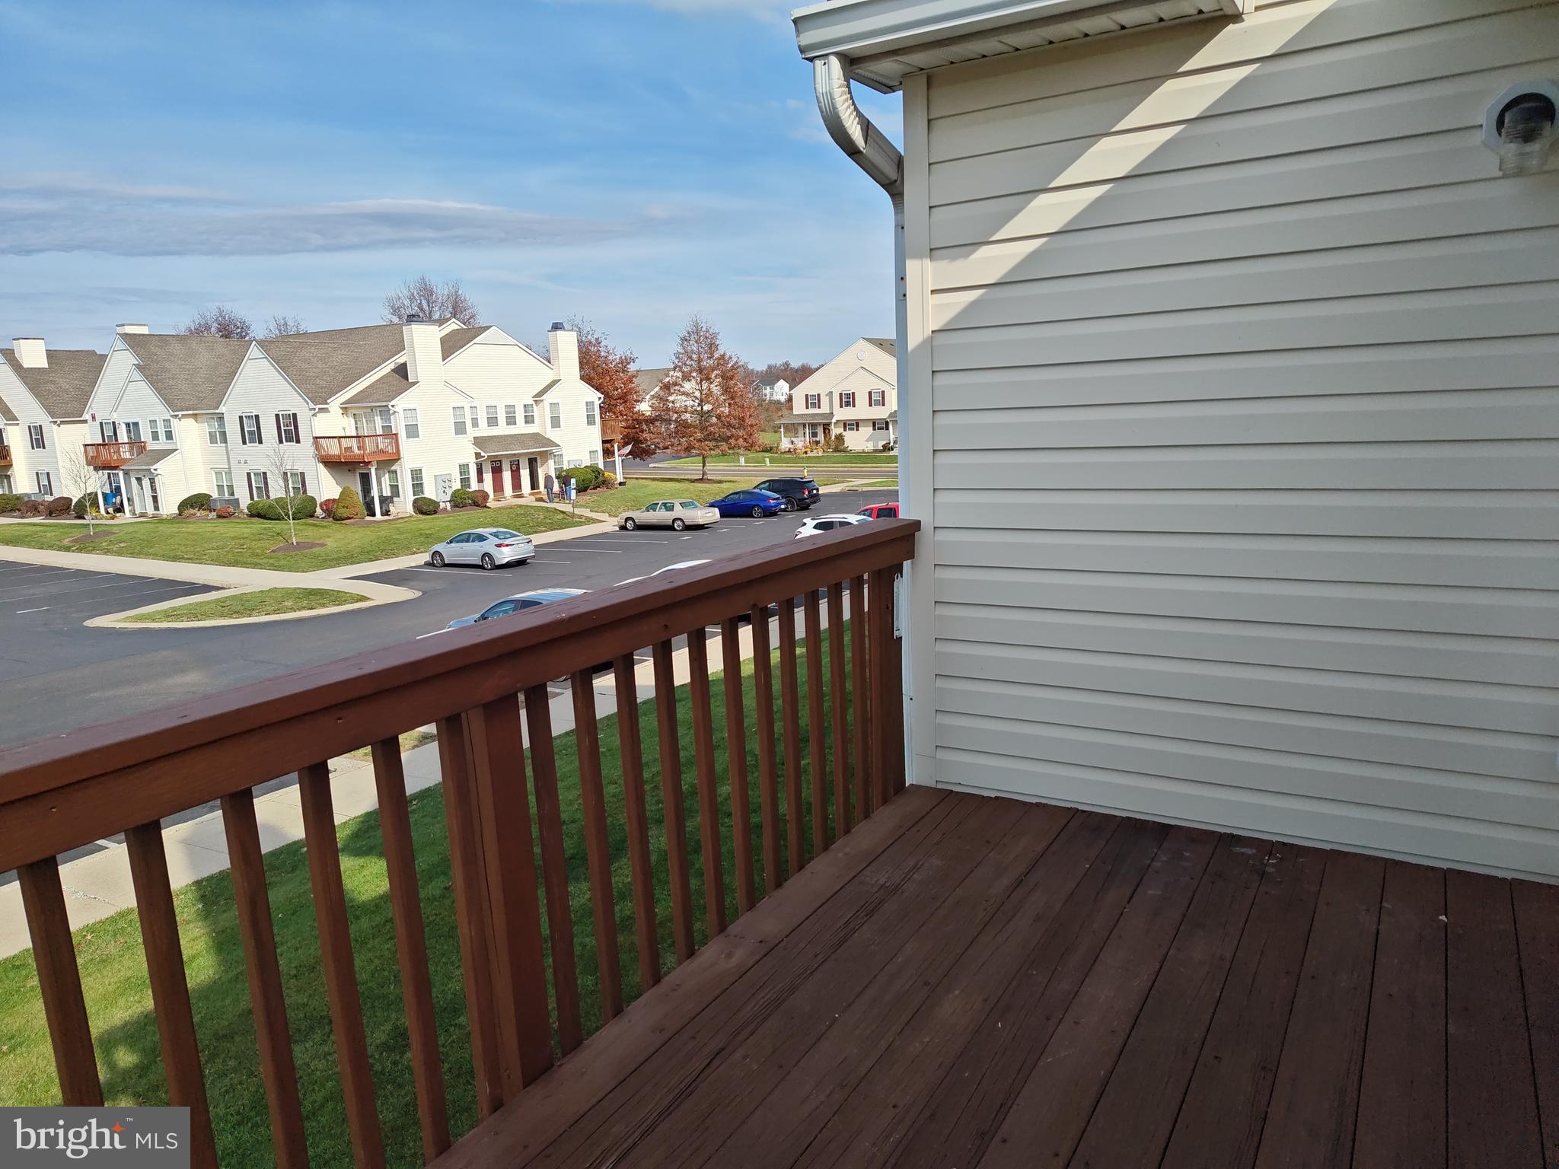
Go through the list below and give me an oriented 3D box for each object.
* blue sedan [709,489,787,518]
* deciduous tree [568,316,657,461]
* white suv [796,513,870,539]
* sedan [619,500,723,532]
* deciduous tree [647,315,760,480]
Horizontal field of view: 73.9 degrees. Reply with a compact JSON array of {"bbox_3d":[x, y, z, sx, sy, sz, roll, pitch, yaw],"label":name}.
[{"bbox_3d":[-1.720,-4.370,55.700,4.670,1.420,1.820,3,12,32],"label":"blue sedan"},{"bbox_3d":[-13.677,-13.076,74.382,8.800,11.890,8.800,-3,11,0],"label":"deciduous tree"},{"bbox_3d":[2.790,-1.610,36.700,4.400,1.640,1.820,3,11,30],"label":"white suv"},{"bbox_3d":[-5.440,-3.430,51.100,5.300,1.430,1.950,3,11,30],"label":"sedan"},{"bbox_3d":[-5.372,-13.107,73.220,8.200,11.490,8.200,-3,11,0],"label":"deciduous tree"}]

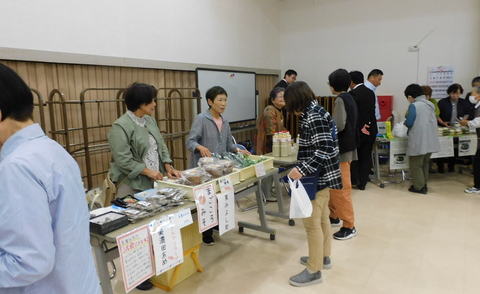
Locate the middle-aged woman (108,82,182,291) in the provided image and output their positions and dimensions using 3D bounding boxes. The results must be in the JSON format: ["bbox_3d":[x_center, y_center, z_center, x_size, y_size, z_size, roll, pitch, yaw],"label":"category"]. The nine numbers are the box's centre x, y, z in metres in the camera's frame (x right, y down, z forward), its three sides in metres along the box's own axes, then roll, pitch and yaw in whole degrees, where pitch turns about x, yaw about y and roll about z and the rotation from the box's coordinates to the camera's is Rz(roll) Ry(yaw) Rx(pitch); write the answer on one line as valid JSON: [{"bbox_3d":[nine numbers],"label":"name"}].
[{"bbox_3d":[-0.698,0.293,2.525,0.430,1.500,0.480,5,11,27],"label":"middle-aged woman"}]

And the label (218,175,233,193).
[{"bbox_3d":[-0.110,0.285,2.548,0.006,0.125,0.142,-3,6,37],"label":"label"}]

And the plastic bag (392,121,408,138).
[{"bbox_3d":[2.443,-0.265,5.050,0.240,0.240,0.200,0,10,0],"label":"plastic bag"}]

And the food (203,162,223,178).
[{"bbox_3d":[-0.215,0.202,2.747,0.150,0.105,0.150,7,12,35],"label":"food"}]

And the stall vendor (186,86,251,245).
[{"bbox_3d":[-0.227,0.167,3.234,0.550,1.490,0.420,-10,14,-42],"label":"stall vendor"}]

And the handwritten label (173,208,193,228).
[{"bbox_3d":[-0.357,0.447,2.083,0.010,0.115,0.145,-4,6,36],"label":"handwritten label"}]

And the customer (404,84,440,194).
[{"bbox_3d":[2.560,-0.124,4.729,0.460,1.520,0.400,-6,12,-32],"label":"customer"}]

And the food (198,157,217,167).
[{"bbox_3d":[-0.265,0.175,2.781,0.140,0.110,0.150,7,12,35],"label":"food"}]

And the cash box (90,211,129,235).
[{"bbox_3d":[-0.749,0.429,1.893,0.145,0.057,0.180,7,12,35],"label":"cash box"}]

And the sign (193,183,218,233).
[{"bbox_3d":[-0.229,0.416,2.266,0.010,0.320,0.190,-2,8,36],"label":"sign"}]

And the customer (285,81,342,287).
[{"bbox_3d":[0.555,0.271,2.524,0.450,1.500,0.450,4,10,20],"label":"customer"}]

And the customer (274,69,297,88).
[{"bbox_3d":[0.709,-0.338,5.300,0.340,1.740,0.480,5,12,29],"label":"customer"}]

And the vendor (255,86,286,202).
[{"bbox_3d":[0.400,-0.030,4.278,0.370,1.490,0.460,7,12,34],"label":"vendor"}]

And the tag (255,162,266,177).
[{"bbox_3d":[0.176,0.203,2.932,0.006,0.126,0.132,-3,6,37],"label":"tag"}]

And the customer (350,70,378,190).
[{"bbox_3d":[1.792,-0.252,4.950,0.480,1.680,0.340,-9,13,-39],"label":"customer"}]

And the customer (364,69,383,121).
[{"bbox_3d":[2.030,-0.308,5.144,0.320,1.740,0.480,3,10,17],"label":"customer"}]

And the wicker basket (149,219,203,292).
[{"bbox_3d":[-0.500,0.803,2.586,0.240,0.430,0.340,7,12,35],"label":"wicker basket"}]

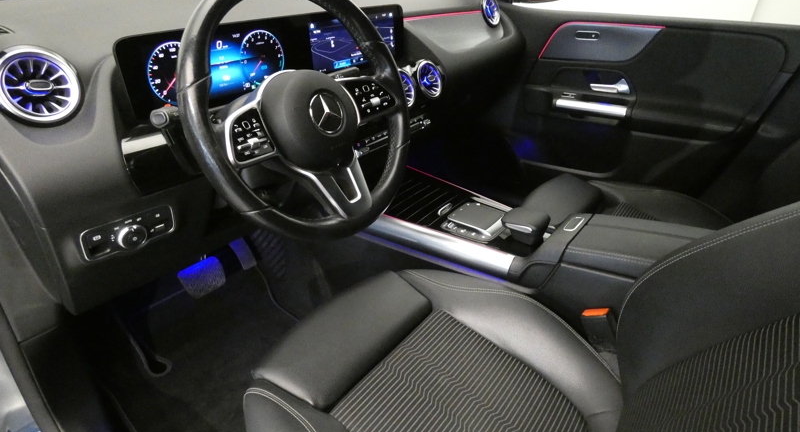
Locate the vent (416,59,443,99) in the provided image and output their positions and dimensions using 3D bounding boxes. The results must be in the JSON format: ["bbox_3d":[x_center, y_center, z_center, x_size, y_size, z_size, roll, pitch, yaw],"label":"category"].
[{"bbox_3d":[0.063,-0.318,1.080,0.038,0.094,0.094,-6,19,43],"label":"vent"}]

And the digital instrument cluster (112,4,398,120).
[{"bbox_3d":[-0.188,-0.307,0.847,0.035,0.120,0.612,16,33,35],"label":"digital instrument cluster"}]

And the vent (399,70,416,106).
[{"bbox_3d":[-0.005,-0.275,1.002,0.038,0.094,0.094,-6,19,43],"label":"vent"}]

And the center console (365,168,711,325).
[{"bbox_3d":[0.252,0.096,0.965,0.740,0.250,0.255,21,35,32],"label":"center console"}]

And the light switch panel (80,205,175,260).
[{"bbox_3d":[-0.398,0.022,0.682,0.035,0.053,0.132,21,35,32],"label":"light switch panel"}]

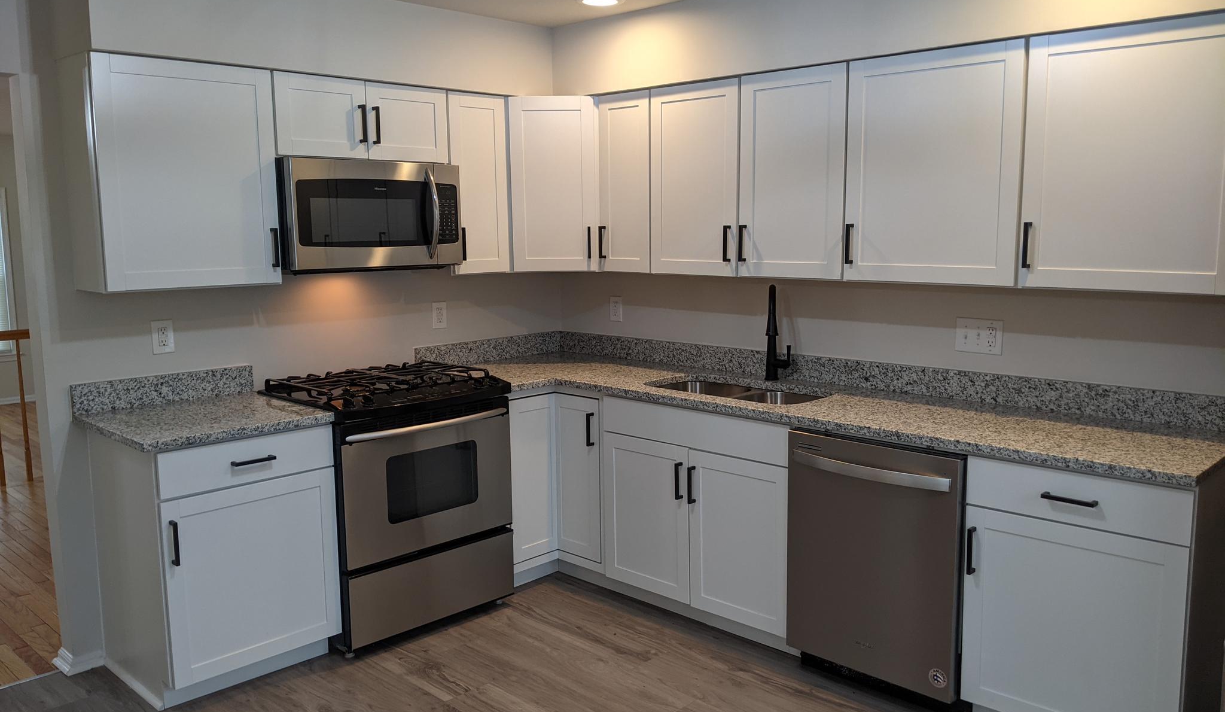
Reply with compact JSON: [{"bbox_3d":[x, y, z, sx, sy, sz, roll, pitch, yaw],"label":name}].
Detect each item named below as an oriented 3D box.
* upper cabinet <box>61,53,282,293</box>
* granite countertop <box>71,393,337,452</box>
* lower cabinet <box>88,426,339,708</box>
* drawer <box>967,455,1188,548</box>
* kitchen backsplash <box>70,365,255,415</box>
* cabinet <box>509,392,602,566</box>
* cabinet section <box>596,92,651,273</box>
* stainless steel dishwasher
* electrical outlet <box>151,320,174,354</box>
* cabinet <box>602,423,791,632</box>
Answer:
[{"bbox_3d":[-1.539,-0.625,3.361,0.326,0.764,0.603,7,11,44],"label":"upper cabinet"},{"bbox_3d":[-1.423,0.218,3.334,0.652,0.030,0.646,7,11,44],"label":"granite countertop"},{"bbox_3d":[-1.416,0.673,3.428,0.632,0.882,0.607,7,11,44],"label":"lower cabinet"},{"bbox_3d":[1.454,0.372,2.841,0.598,0.152,0.515,7,11,44],"label":"drawer"},{"bbox_3d":[-1.649,0.122,3.544,0.020,0.107,0.652,7,11,44],"label":"kitchen backsplash"},{"bbox_3d":[-0.252,0.501,4.425,0.900,0.800,0.900,7,11,44],"label":"cabinet"},{"bbox_3d":[0.159,-0.748,4.188,0.305,0.757,0.327,7,11,44],"label":"cabinet section"},{"bbox_3d":[1.034,0.655,3.337,0.606,0.820,0.630,7,11,44],"label":"stainless steel dishwasher"},{"bbox_3d":[-1.655,-0.070,3.523,0.008,0.123,0.077,7,11,44],"label":"electrical outlet"},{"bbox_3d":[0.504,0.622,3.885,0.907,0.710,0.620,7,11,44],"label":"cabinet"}]

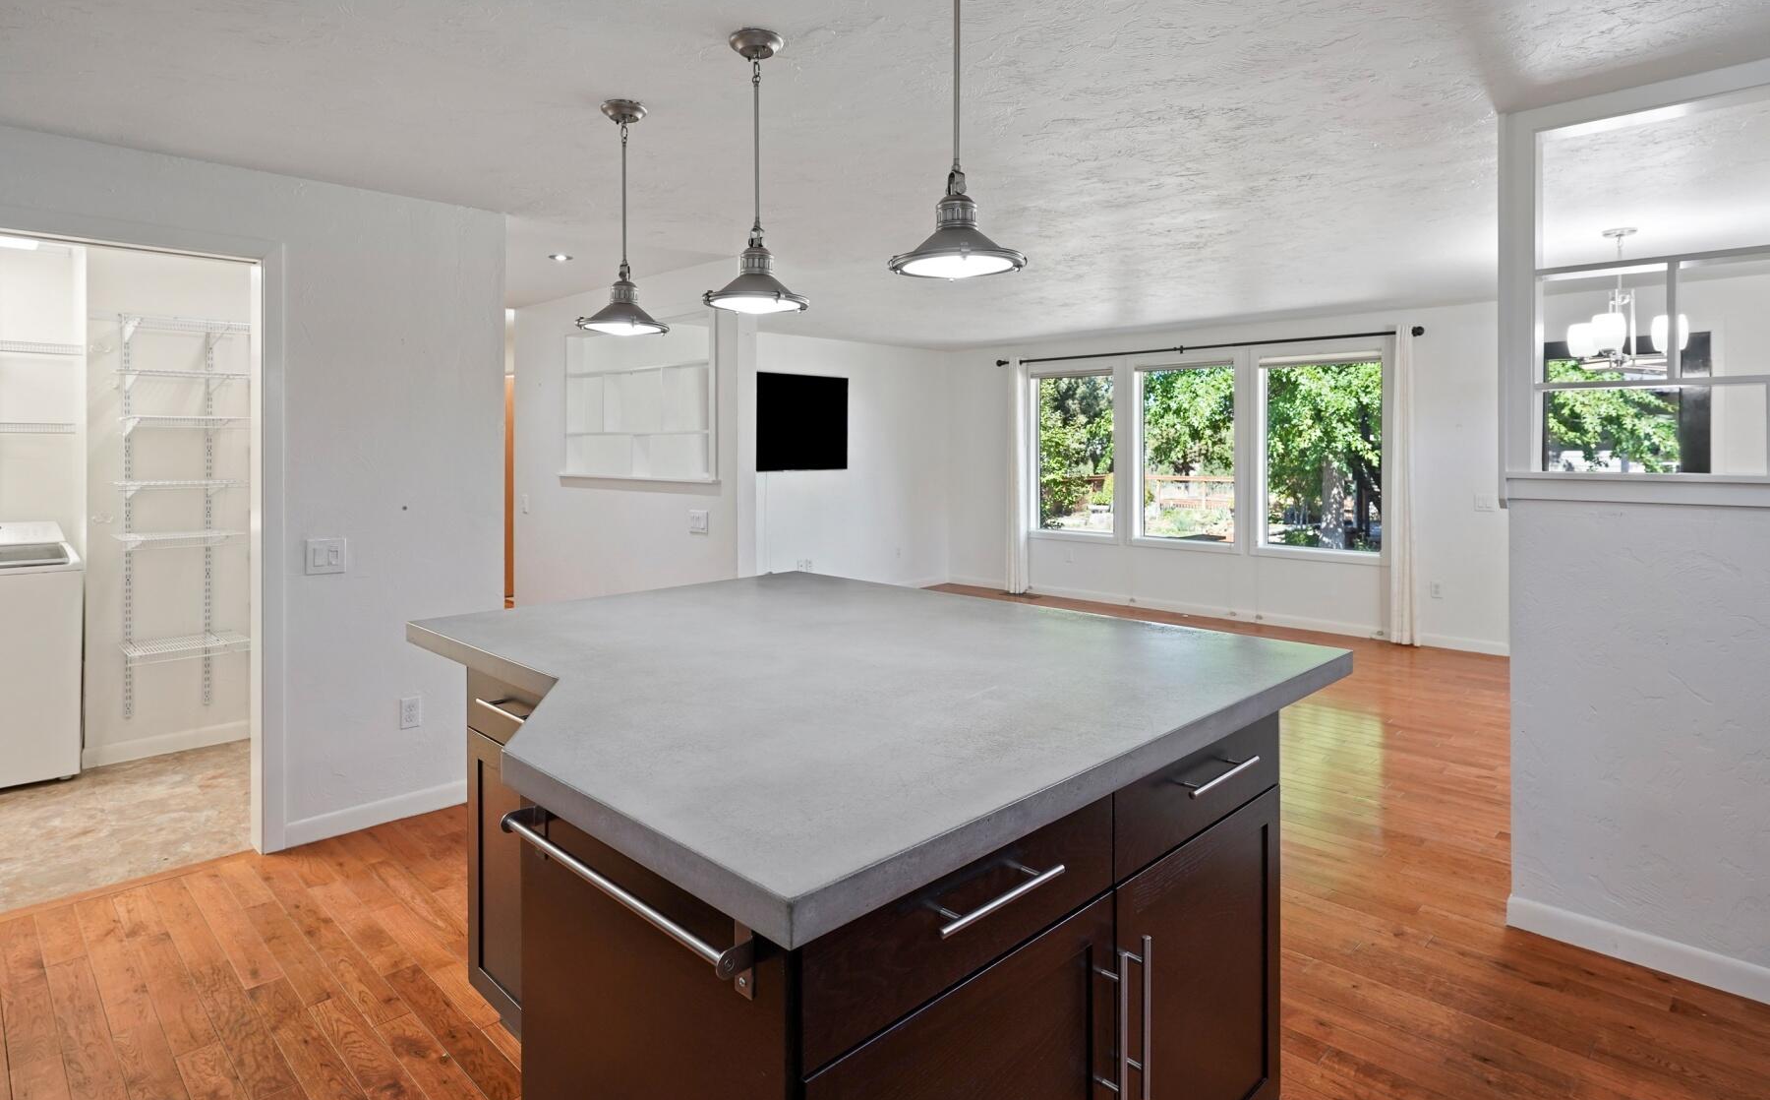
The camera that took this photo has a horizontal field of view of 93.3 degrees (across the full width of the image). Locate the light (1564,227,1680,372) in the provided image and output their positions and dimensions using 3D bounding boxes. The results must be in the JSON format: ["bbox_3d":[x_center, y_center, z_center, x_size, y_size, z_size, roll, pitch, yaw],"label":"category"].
[{"bbox_3d":[3.474,-1.180,3.950,0.500,0.690,0.500,6,8,41],"label":"light"}]

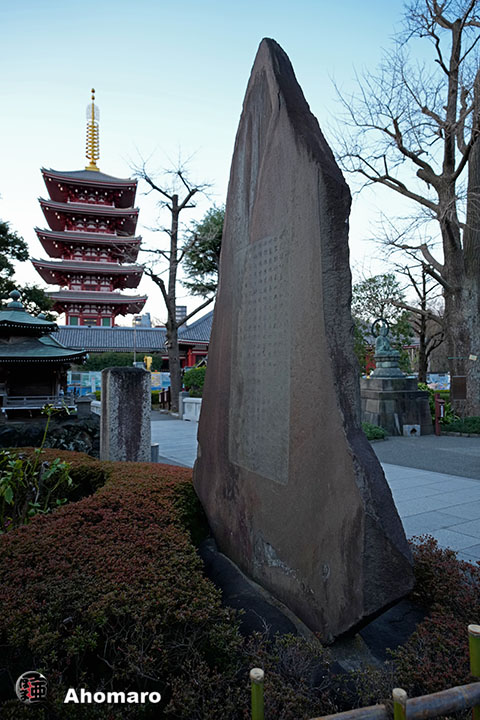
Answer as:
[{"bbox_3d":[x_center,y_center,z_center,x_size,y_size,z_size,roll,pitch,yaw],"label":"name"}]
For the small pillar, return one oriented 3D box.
[{"bbox_3d":[-1.436,0.928,5.566,0.510,1.678,0.510,1,-3,-28],"label":"small pillar"}]

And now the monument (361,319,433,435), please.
[{"bbox_3d":[4.451,0.460,13.192,1.800,3.394,1.800,1,-3,-16],"label":"monument"}]

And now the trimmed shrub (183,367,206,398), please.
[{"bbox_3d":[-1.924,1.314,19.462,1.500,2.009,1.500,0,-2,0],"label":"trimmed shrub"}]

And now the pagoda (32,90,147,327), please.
[{"bbox_3d":[-26.200,-24.335,78.488,17.500,48.300,17.500,1,-3,-16],"label":"pagoda"}]

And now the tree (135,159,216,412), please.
[{"bbox_3d":[-3.103,-3.584,21.169,4.200,12.074,4.000,0,-2,0],"label":"tree"}]

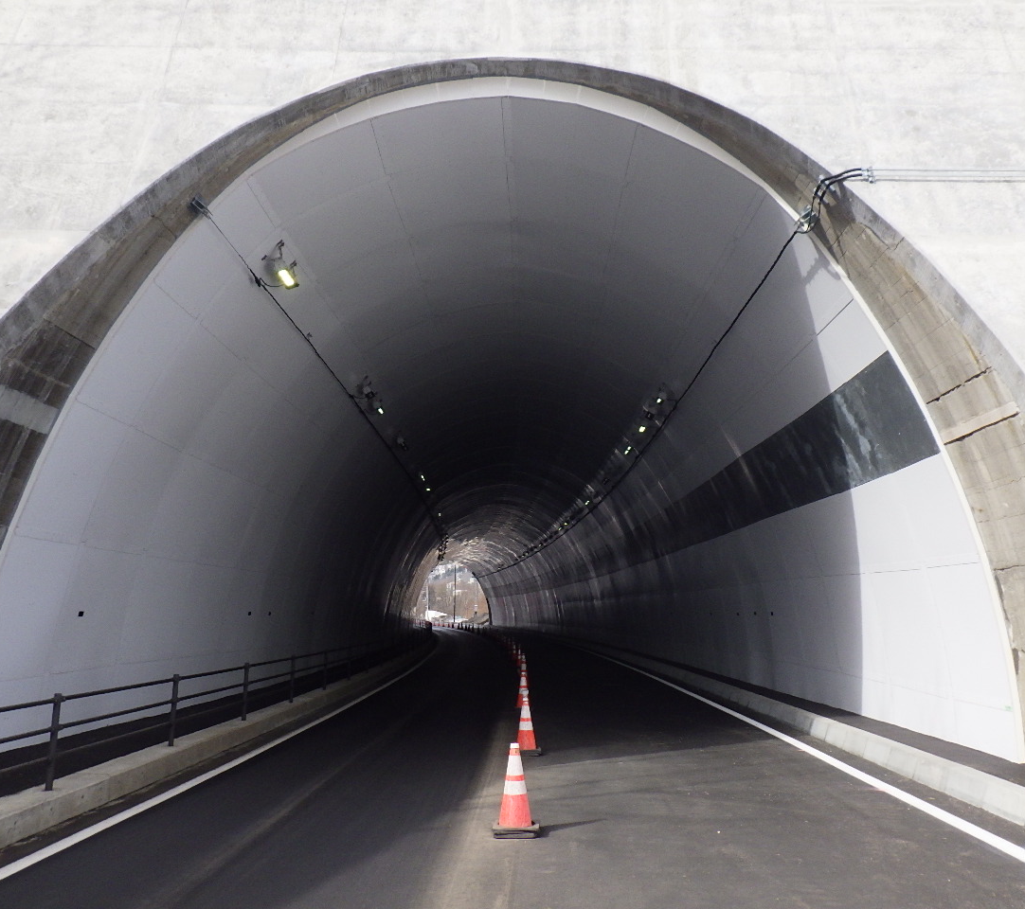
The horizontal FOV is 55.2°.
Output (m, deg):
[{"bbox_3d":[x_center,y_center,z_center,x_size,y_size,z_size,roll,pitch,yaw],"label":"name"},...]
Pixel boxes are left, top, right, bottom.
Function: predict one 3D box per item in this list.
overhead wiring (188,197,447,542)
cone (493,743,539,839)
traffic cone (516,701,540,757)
[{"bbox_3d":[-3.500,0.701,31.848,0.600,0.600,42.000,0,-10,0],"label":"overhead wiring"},{"bbox_3d":[0.027,2.700,7.930,0.370,0.700,0.370,0,-10,0],"label":"cone"},{"bbox_3d":[0.192,3.515,12.700,0.370,0.700,0.370,0,-10,0],"label":"traffic cone"}]

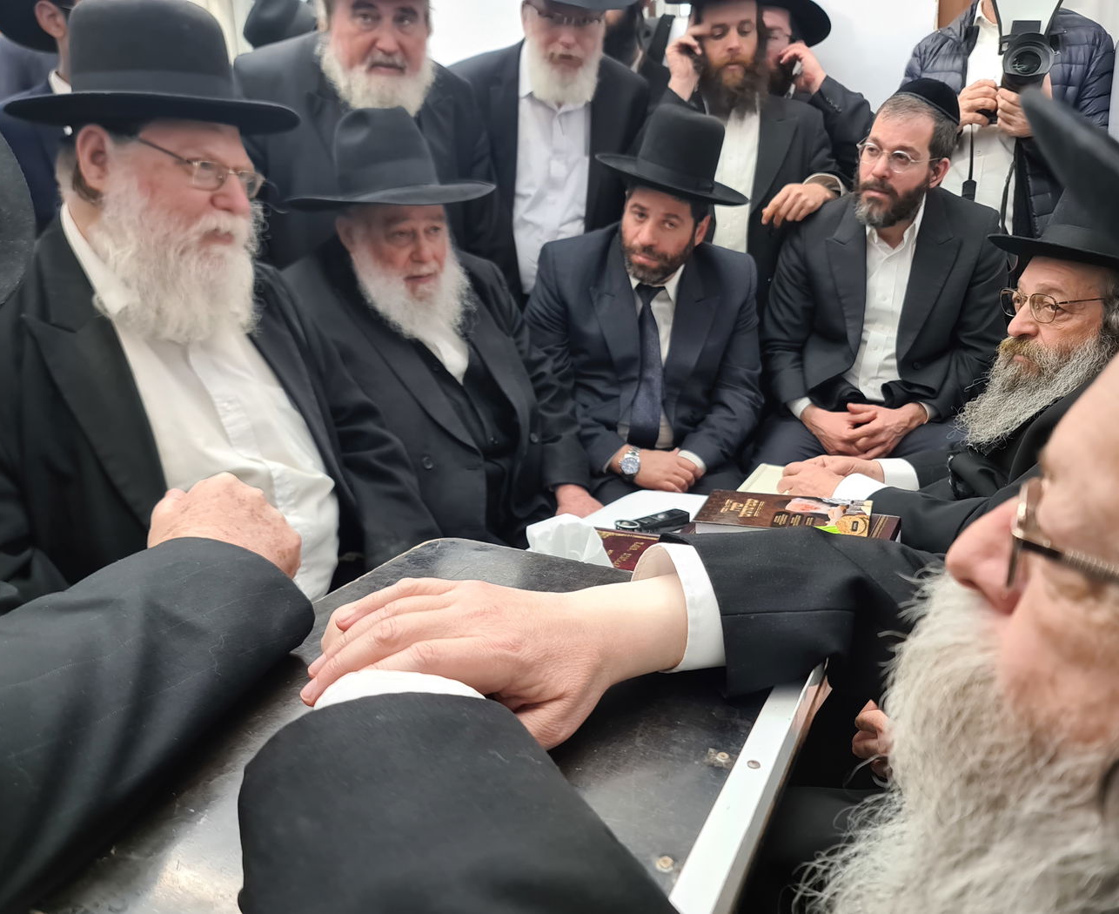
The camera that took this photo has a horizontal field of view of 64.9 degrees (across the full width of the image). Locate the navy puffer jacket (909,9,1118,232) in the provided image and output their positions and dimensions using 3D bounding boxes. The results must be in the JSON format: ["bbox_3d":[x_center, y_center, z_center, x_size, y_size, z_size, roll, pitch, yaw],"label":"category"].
[{"bbox_3d":[1.130,-0.772,2.233,0.580,0.740,0.420,6,15,26],"label":"navy puffer jacket"}]

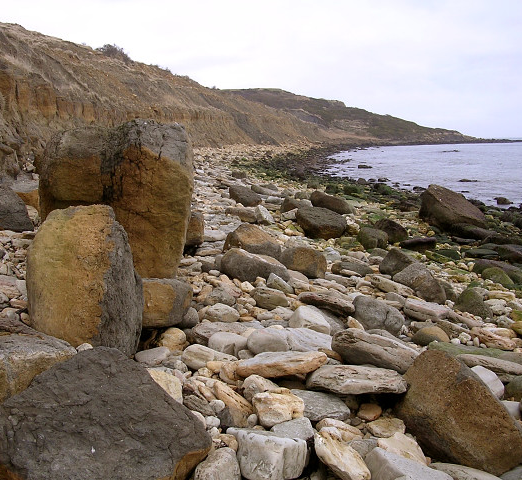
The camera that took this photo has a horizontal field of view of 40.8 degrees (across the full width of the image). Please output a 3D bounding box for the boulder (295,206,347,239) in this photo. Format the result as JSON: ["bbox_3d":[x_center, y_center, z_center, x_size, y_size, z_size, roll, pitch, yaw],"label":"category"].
[{"bbox_3d":[1.003,-0.293,11.629,0.842,0.500,0.632,1,8,10],"label":"boulder"}]

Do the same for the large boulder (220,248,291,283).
[{"bbox_3d":[-0.063,0.282,7.906,0.788,0.328,0.473,4,9,25],"label":"large boulder"}]

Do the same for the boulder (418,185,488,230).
[{"bbox_3d":[3.886,-0.667,14.266,1.238,0.892,0.991,4,9,25],"label":"boulder"}]

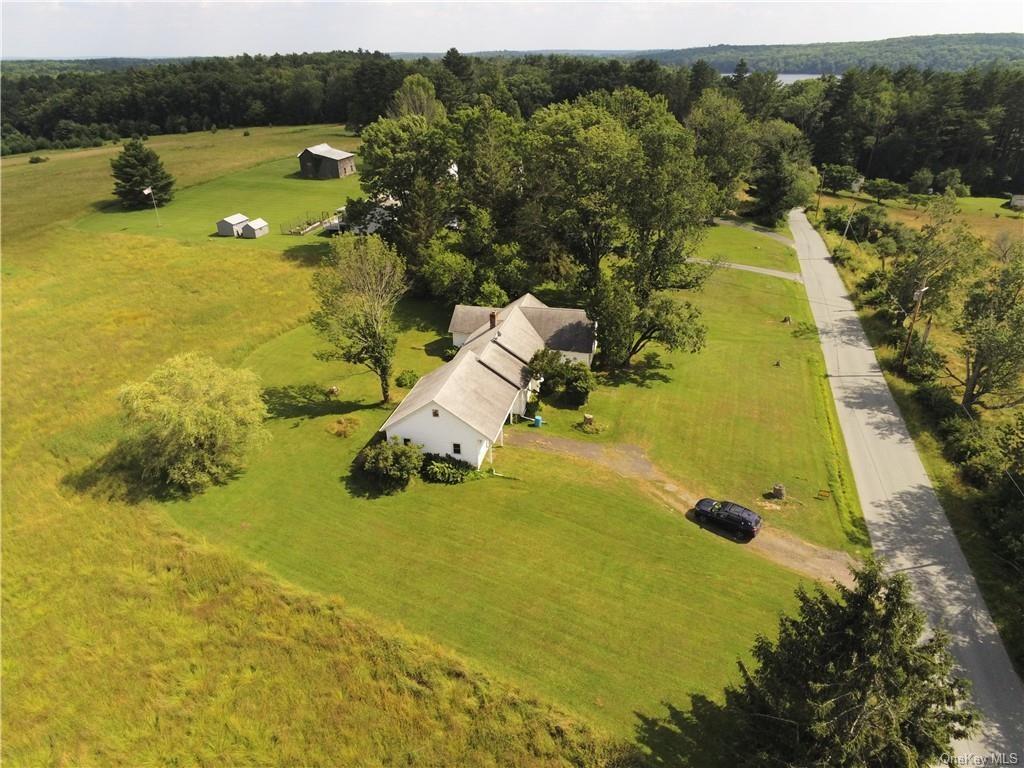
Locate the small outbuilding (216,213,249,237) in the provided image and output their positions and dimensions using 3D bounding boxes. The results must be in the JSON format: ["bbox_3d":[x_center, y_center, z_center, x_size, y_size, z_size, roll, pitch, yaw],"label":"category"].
[{"bbox_3d":[-54.200,-30.950,132.500,3.600,3.250,5.050,7,27,14],"label":"small outbuilding"}]

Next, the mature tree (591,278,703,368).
[{"bbox_3d":[15.481,-6.824,77.626,12.540,10.100,10.500,0,26,0],"label":"mature tree"}]

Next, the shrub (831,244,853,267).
[{"bbox_3d":[56.422,-22.005,116.537,3.360,3.610,3.360,0,26,0],"label":"shrub"}]

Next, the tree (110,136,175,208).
[{"bbox_3d":[-82.768,-47.396,152.709,12.420,14.470,12.420,0,26,0],"label":"tree"}]

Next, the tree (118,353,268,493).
[{"bbox_3d":[-26.266,2.918,56.682,11.240,10.380,11.240,0,26,0],"label":"tree"}]

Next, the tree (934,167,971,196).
[{"bbox_3d":[110.715,-50.861,171.011,9.048,7.320,9.000,15,30,29],"label":"tree"}]

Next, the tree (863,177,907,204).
[{"bbox_3d":[93.962,-48.720,171.764,9.820,6.720,9.820,0,26,0],"label":"tree"}]

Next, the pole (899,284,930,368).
[{"bbox_3d":[44.721,-6.494,75.787,1.200,9.964,1.000,15,30,29],"label":"pole"}]

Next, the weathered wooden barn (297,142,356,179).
[{"bbox_3d":[-55.050,-66.250,201.540,11.600,8.500,10.800,4,26,9],"label":"weathered wooden barn"}]

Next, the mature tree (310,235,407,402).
[{"bbox_3d":[-14.924,-5.760,66.151,9.333,17.000,8.800,-6,26,-12],"label":"mature tree"}]

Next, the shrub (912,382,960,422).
[{"bbox_3d":[42.120,1.740,67.670,4.000,2.700,3.700,17,31,31],"label":"shrub"}]

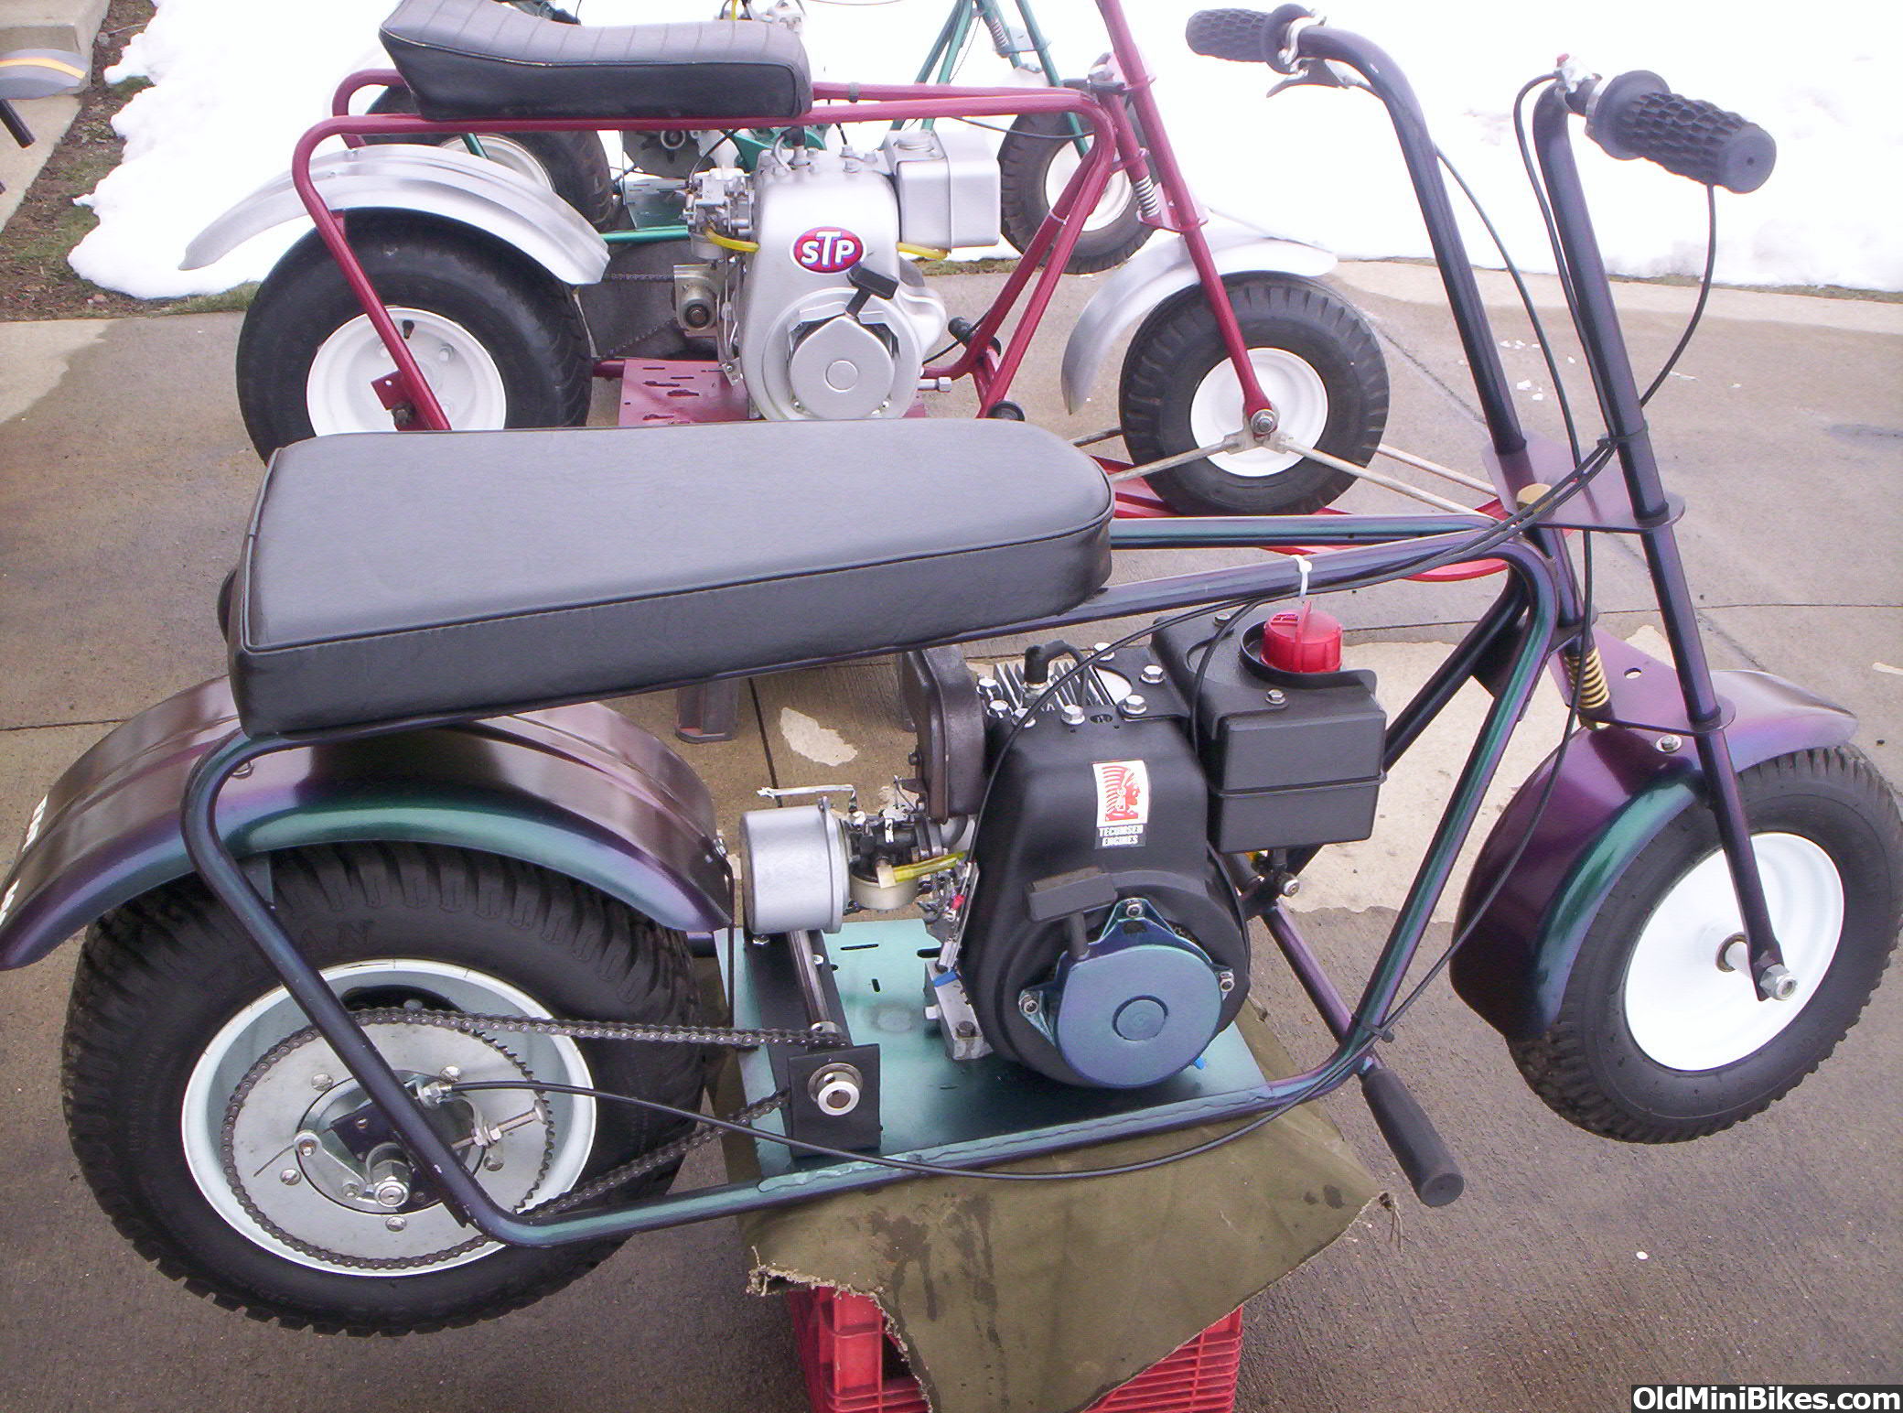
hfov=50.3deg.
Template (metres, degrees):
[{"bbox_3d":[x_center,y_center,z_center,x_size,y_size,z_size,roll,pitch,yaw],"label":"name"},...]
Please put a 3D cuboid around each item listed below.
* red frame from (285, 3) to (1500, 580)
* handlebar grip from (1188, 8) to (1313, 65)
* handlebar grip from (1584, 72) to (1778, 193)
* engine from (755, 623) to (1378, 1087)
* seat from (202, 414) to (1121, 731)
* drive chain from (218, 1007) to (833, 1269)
[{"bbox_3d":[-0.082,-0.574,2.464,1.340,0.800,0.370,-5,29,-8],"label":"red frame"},{"bbox_3d":[0.208,-0.477,1.440,0.053,0.053,0.120,-15,30,-26],"label":"handlebar grip"},{"bbox_3d":[0.410,-0.323,1.145,0.053,0.053,0.120,-13,34,-22],"label":"handlebar grip"},{"bbox_3d":[0.079,0.094,1.501,0.477,0.357,0.260,-5,29,-10],"label":"engine"},{"bbox_3d":[-0.170,-0.112,1.362,0.580,0.082,0.320,-5,29,-10],"label":"seat"},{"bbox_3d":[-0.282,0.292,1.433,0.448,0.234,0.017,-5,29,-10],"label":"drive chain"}]

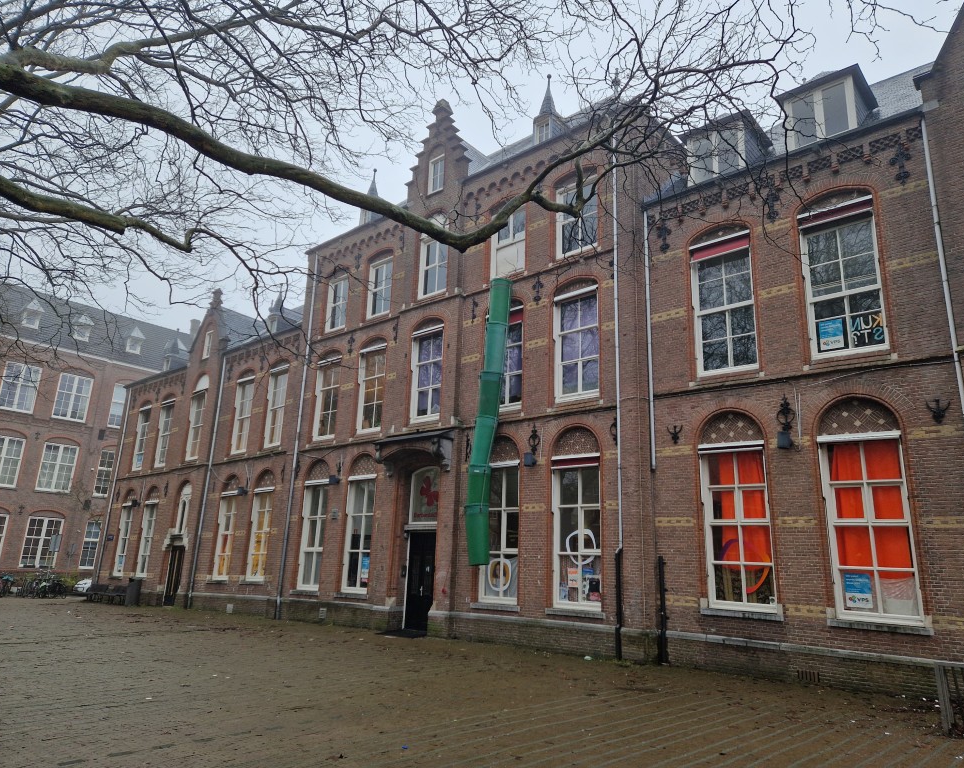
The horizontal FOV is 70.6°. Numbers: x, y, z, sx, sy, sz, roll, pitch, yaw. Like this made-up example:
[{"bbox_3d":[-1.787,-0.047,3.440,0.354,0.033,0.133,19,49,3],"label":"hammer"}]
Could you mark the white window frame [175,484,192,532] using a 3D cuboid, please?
[{"bbox_3d":[-11.786,4.876,26.878,0.850,1.962,0.200,-11,-19,41],"label":"white window frame"}]

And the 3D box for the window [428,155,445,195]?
[{"bbox_3d":[-1.324,-6.224,20.198,0.730,1.144,0.150,-11,-19,41],"label":"window"}]

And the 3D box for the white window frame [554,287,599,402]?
[{"bbox_3d":[2.362,-1.085,16.811,1.223,2.997,0.220,-11,-20,40],"label":"white window frame"}]

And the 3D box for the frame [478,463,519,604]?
[{"bbox_3d":[0.462,3.723,17.095,1.210,3.368,0.220,-11,-20,40],"label":"frame"}]

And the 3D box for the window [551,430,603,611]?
[{"bbox_3d":[2.039,2.859,14.694,1.250,3.856,0.200,-11,-19,41],"label":"window"}]

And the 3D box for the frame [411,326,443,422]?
[{"bbox_3d":[-1.537,-0.264,19.163,1.250,2.631,0.180,-11,-20,40],"label":"frame"}]

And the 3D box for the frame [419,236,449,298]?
[{"bbox_3d":[-1.396,-3.551,20.034,1.220,1.973,0.180,-11,-20,40],"label":"frame"}]

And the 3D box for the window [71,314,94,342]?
[{"bbox_3d":[-24.712,-3.332,41.808,1.200,1.710,1.107,-11,-20,40],"label":"window"}]

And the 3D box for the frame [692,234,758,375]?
[{"bbox_3d":[5.332,-1.824,14.971,1.242,3.251,0.220,-11,-19,38],"label":"frame"}]

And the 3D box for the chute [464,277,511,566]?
[{"bbox_3d":[0.224,0.742,16.703,0.660,7.249,0.660,-10,-21,41],"label":"chute"}]

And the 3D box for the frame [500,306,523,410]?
[{"bbox_3d":[0.545,-0.643,17.097,1.220,2.621,0.150,-11,-19,41],"label":"frame"}]

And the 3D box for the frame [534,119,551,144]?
[{"bbox_3d":[1.689,-6.937,18.700,0.520,0.702,0.140,-11,-20,40],"label":"frame"}]

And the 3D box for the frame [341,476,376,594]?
[{"bbox_3d":[-3.681,4.540,20.562,1.138,3.360,0.220,-11,-20,40],"label":"frame"}]

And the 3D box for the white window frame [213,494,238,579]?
[{"bbox_3d":[-9.291,5.525,24.622,1.200,3.062,0.150,-11,-19,41],"label":"white window frame"}]

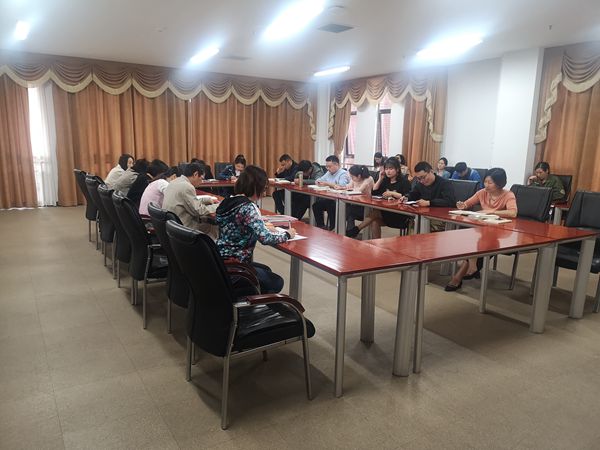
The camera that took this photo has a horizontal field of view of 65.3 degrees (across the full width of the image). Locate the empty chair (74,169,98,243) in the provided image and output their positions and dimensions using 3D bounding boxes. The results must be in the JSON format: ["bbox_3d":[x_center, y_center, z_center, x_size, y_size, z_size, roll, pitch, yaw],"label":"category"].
[{"bbox_3d":[-2.674,-0.231,6.576,0.720,1.030,0.600,-5,12,-31],"label":"empty chair"}]

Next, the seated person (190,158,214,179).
[{"bbox_3d":[-1.820,-0.702,9.039,0.520,1.130,0.750,-5,12,-31],"label":"seated person"}]

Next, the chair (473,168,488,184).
[{"bbox_3d":[3.234,-0.570,9.223,0.720,1.030,0.600,-5,12,-31],"label":"chair"}]

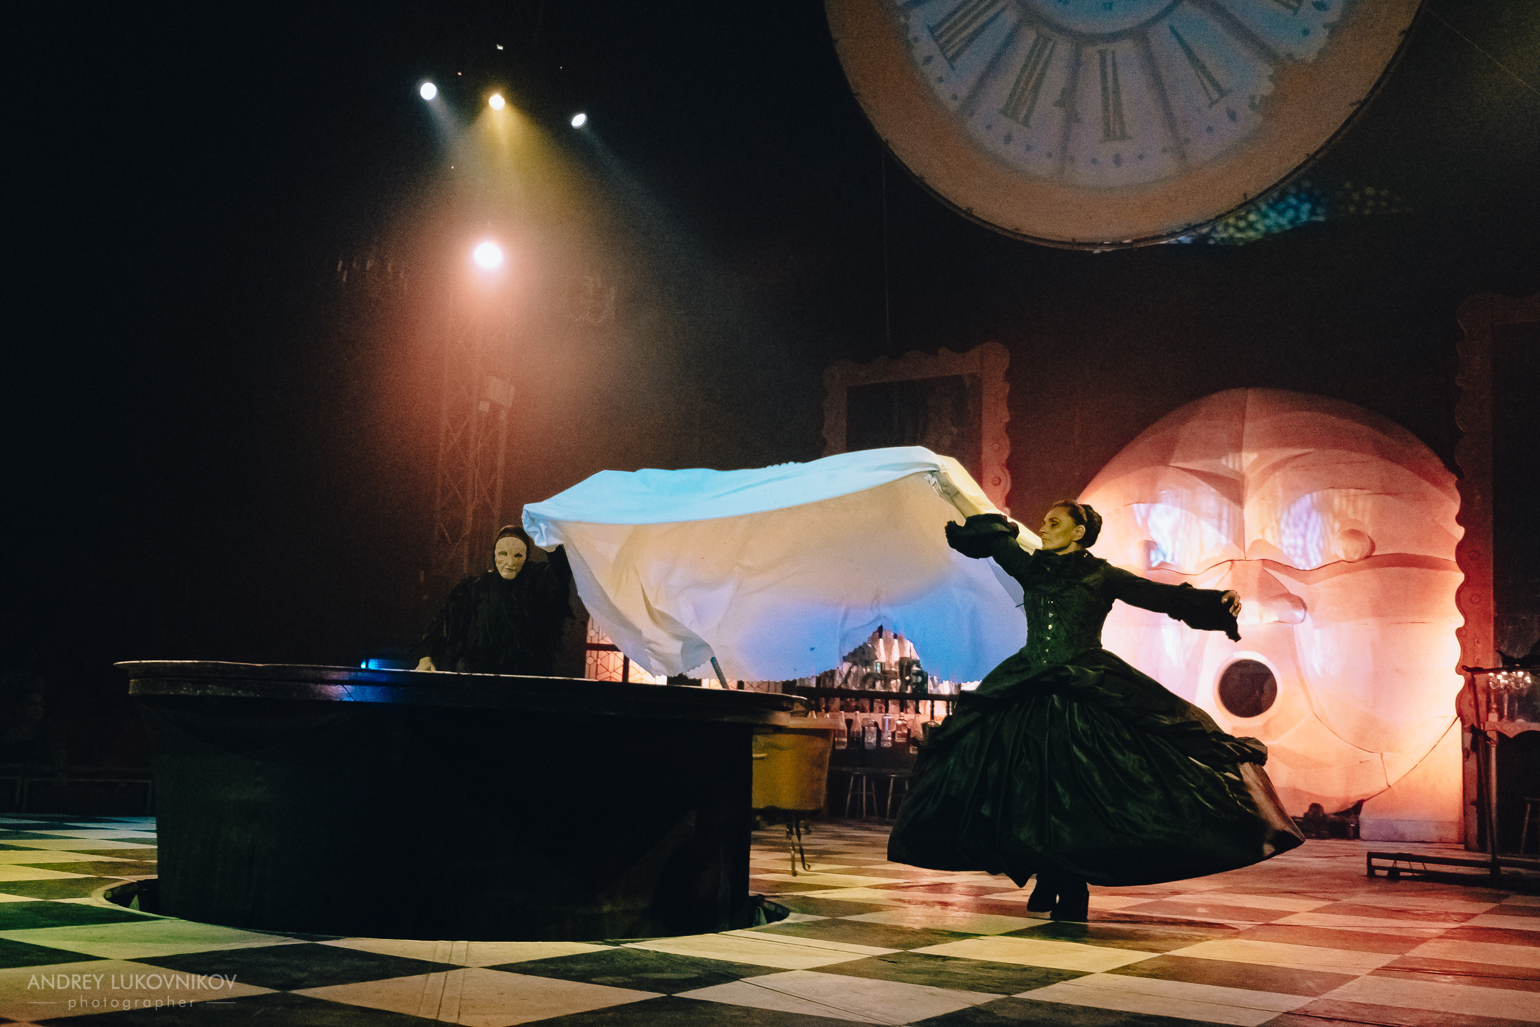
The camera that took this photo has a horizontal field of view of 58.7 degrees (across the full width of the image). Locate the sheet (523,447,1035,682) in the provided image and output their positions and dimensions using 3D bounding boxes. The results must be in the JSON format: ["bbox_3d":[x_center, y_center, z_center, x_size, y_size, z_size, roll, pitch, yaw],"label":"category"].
[{"bbox_3d":[0.043,0.206,5.800,2.100,0.950,0.900,3,-10,-3],"label":"sheet"}]

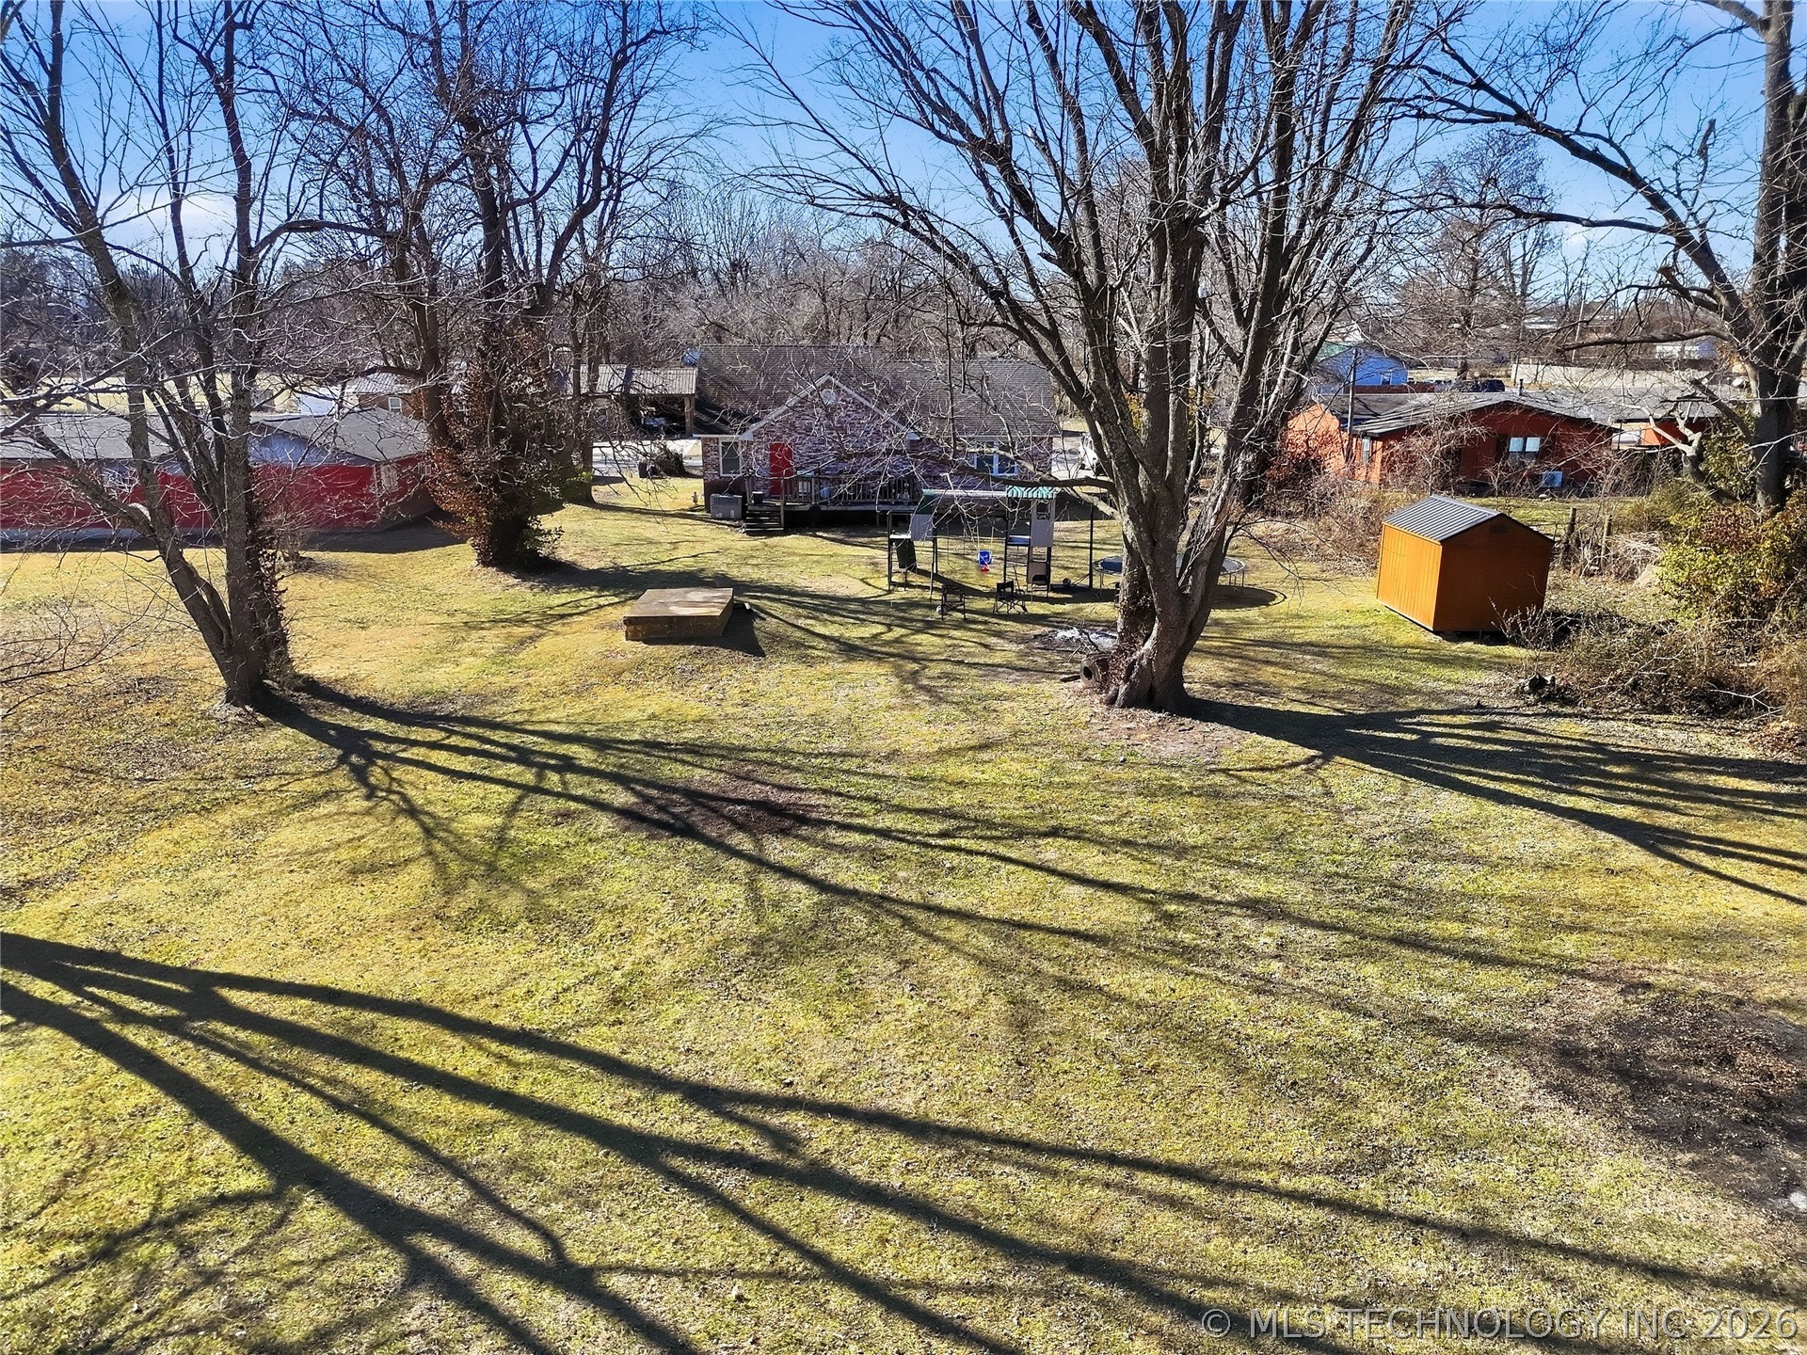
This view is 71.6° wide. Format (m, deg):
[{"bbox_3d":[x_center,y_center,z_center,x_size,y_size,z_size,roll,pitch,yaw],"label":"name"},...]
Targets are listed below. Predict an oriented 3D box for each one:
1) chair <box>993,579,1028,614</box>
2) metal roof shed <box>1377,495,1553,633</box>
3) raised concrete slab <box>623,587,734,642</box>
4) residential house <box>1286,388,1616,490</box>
[{"bbox_3d":[2.608,-2.010,30.433,0.660,0.820,0.580,-12,19,-37],"label":"chair"},{"bbox_3d":[13.165,-2.740,29.586,2.520,2.675,3.540,0,15,0],"label":"metal roof shed"},{"bbox_3d":[-5.145,-1.507,29.213,2.087,0.490,3.174,-1,15,-2],"label":"raised concrete slab"},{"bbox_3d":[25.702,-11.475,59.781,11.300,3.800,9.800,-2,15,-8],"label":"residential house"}]

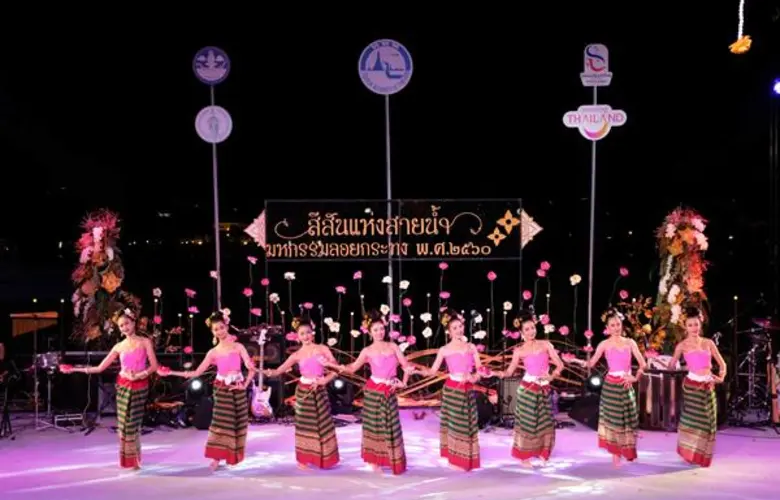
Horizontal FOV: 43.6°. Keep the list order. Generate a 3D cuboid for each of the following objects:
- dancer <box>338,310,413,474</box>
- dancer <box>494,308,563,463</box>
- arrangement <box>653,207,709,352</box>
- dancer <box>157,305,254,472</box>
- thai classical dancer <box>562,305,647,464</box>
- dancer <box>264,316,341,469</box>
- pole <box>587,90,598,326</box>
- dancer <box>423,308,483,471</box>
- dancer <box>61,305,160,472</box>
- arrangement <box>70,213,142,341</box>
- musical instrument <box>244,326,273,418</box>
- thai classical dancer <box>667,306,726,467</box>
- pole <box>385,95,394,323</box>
[{"bbox_3d":[-0.170,1.456,10.003,0.728,1.680,0.580,-1,3,-12],"label":"dancer"},{"bbox_3d":[1.432,1.457,10.234,0.770,1.655,0.580,0,3,-8],"label":"dancer"},{"bbox_3d":[3.995,0.397,13.400,0.720,1.980,0.650,0,3,6],"label":"arrangement"},{"bbox_3d":[-1.903,1.448,10.200,0.970,1.600,0.500,-1,3,-6],"label":"dancer"},{"bbox_3d":[2.277,1.447,10.234,0.812,1.676,0.580,0,3,-8],"label":"thai classical dancer"},{"bbox_3d":[-0.915,1.476,10.200,0.780,1.540,0.500,-1,3,-6],"label":"dancer"},{"bbox_3d":[2.815,-0.244,13.603,0.055,4.159,0.055,1,2,0],"label":"pole"},{"bbox_3d":[0.611,1.446,10.117,0.619,1.688,0.600,-1,3,-14],"label":"dancer"},{"bbox_3d":[-2.942,1.446,10.155,1.021,1.684,0.550,0,3,0],"label":"dancer"},{"bbox_3d":[-3.894,0.365,13.400,0.870,1.850,0.750,-1,3,-6],"label":"arrangement"},{"bbox_3d":[-1.639,1.548,12.300,0.310,1.150,0.100,0,-8,0],"label":"musical instrument"},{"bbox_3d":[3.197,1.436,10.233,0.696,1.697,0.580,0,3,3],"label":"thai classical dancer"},{"bbox_3d":[-0.008,-0.225,13.603,0.055,3.978,0.055,-1,3,0],"label":"pole"}]

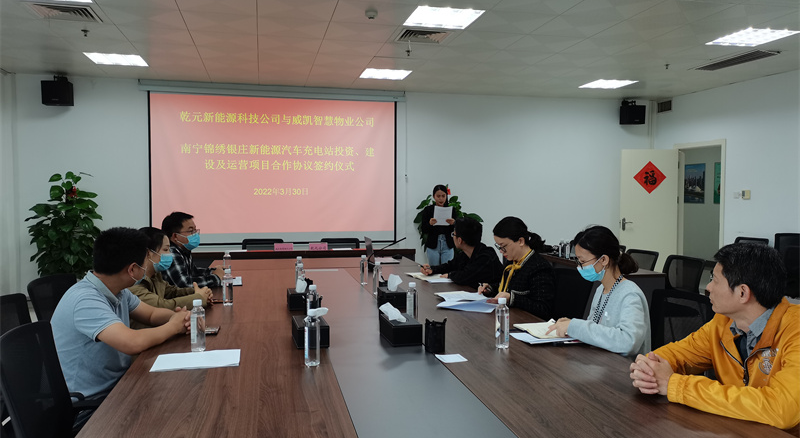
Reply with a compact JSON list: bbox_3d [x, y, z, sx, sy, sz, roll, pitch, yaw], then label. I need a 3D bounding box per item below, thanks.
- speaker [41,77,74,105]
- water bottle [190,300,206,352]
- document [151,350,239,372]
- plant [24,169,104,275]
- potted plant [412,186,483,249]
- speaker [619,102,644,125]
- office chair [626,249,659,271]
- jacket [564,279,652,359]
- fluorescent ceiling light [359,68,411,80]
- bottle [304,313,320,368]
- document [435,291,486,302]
[{"bbox_3d":[-4.151,-1.516,7.286,0.280,0.275,0.240,0,2,-13],"label":"speaker"},{"bbox_3d":[-0.843,0.440,2.514,0.058,0.213,0.058,0,3,-13],"label":"water bottle"},{"bbox_3d":[-0.763,0.531,2.274,0.303,0.008,0.225,0,3,-13],"label":"document"},{"bbox_3d":[-3.956,0.246,7.167,0.850,1.620,0.820,0,2,-13],"label":"plant"},{"bbox_3d":[0.675,0.284,8.202,0.950,1.500,0.880,0,2,-13],"label":"potted plant"},{"bbox_3d":[3.499,-1.588,9.044,0.340,0.300,0.260,0,10,-7],"label":"speaker"},{"bbox_3d":[1.983,0.724,5.367,0.580,0.880,0.580,0,2,-13],"label":"office chair"},{"bbox_3d":[0.870,0.516,2.570,0.420,0.540,0.480,0,2,-4],"label":"jacket"},{"bbox_3d":[-0.178,-1.790,7.368,0.580,0.050,0.580,0,3,-13],"label":"fluorescent ceiling light"},{"bbox_3d":[-0.334,0.452,2.300,0.058,0.213,0.058,0,3,-13],"label":"bottle"},{"bbox_3d":[0.364,0.468,3.660,0.265,0.020,0.240,0,3,-13],"label":"document"}]

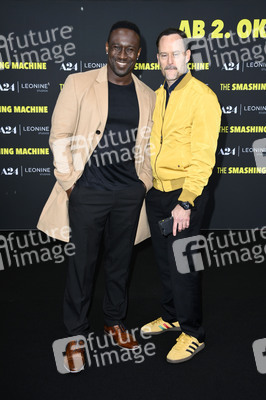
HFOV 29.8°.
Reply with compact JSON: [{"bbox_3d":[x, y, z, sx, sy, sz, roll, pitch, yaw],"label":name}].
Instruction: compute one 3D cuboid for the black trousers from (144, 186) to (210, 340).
[{"bbox_3d":[0.258,0.356,2.926,0.400,0.970,0.285,11,17,41],"label":"black trousers"}]

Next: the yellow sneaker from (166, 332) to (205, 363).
[{"bbox_3d":[0.312,0.830,2.870,0.290,0.115,0.106,-11,17,-40],"label":"yellow sneaker"}]

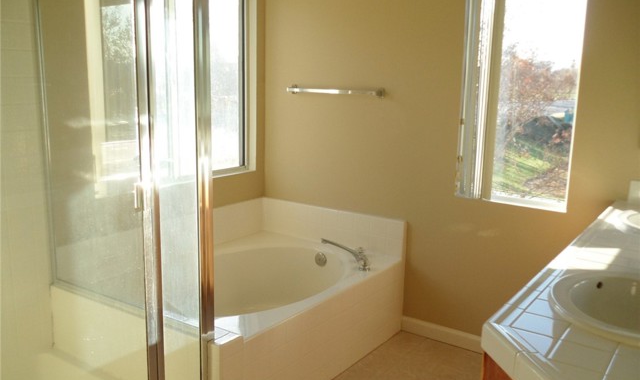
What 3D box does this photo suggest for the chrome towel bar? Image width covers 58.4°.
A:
[{"bbox_3d":[0.077,-0.593,3.443,0.678,0.055,0.075,9,13,34],"label":"chrome towel bar"}]

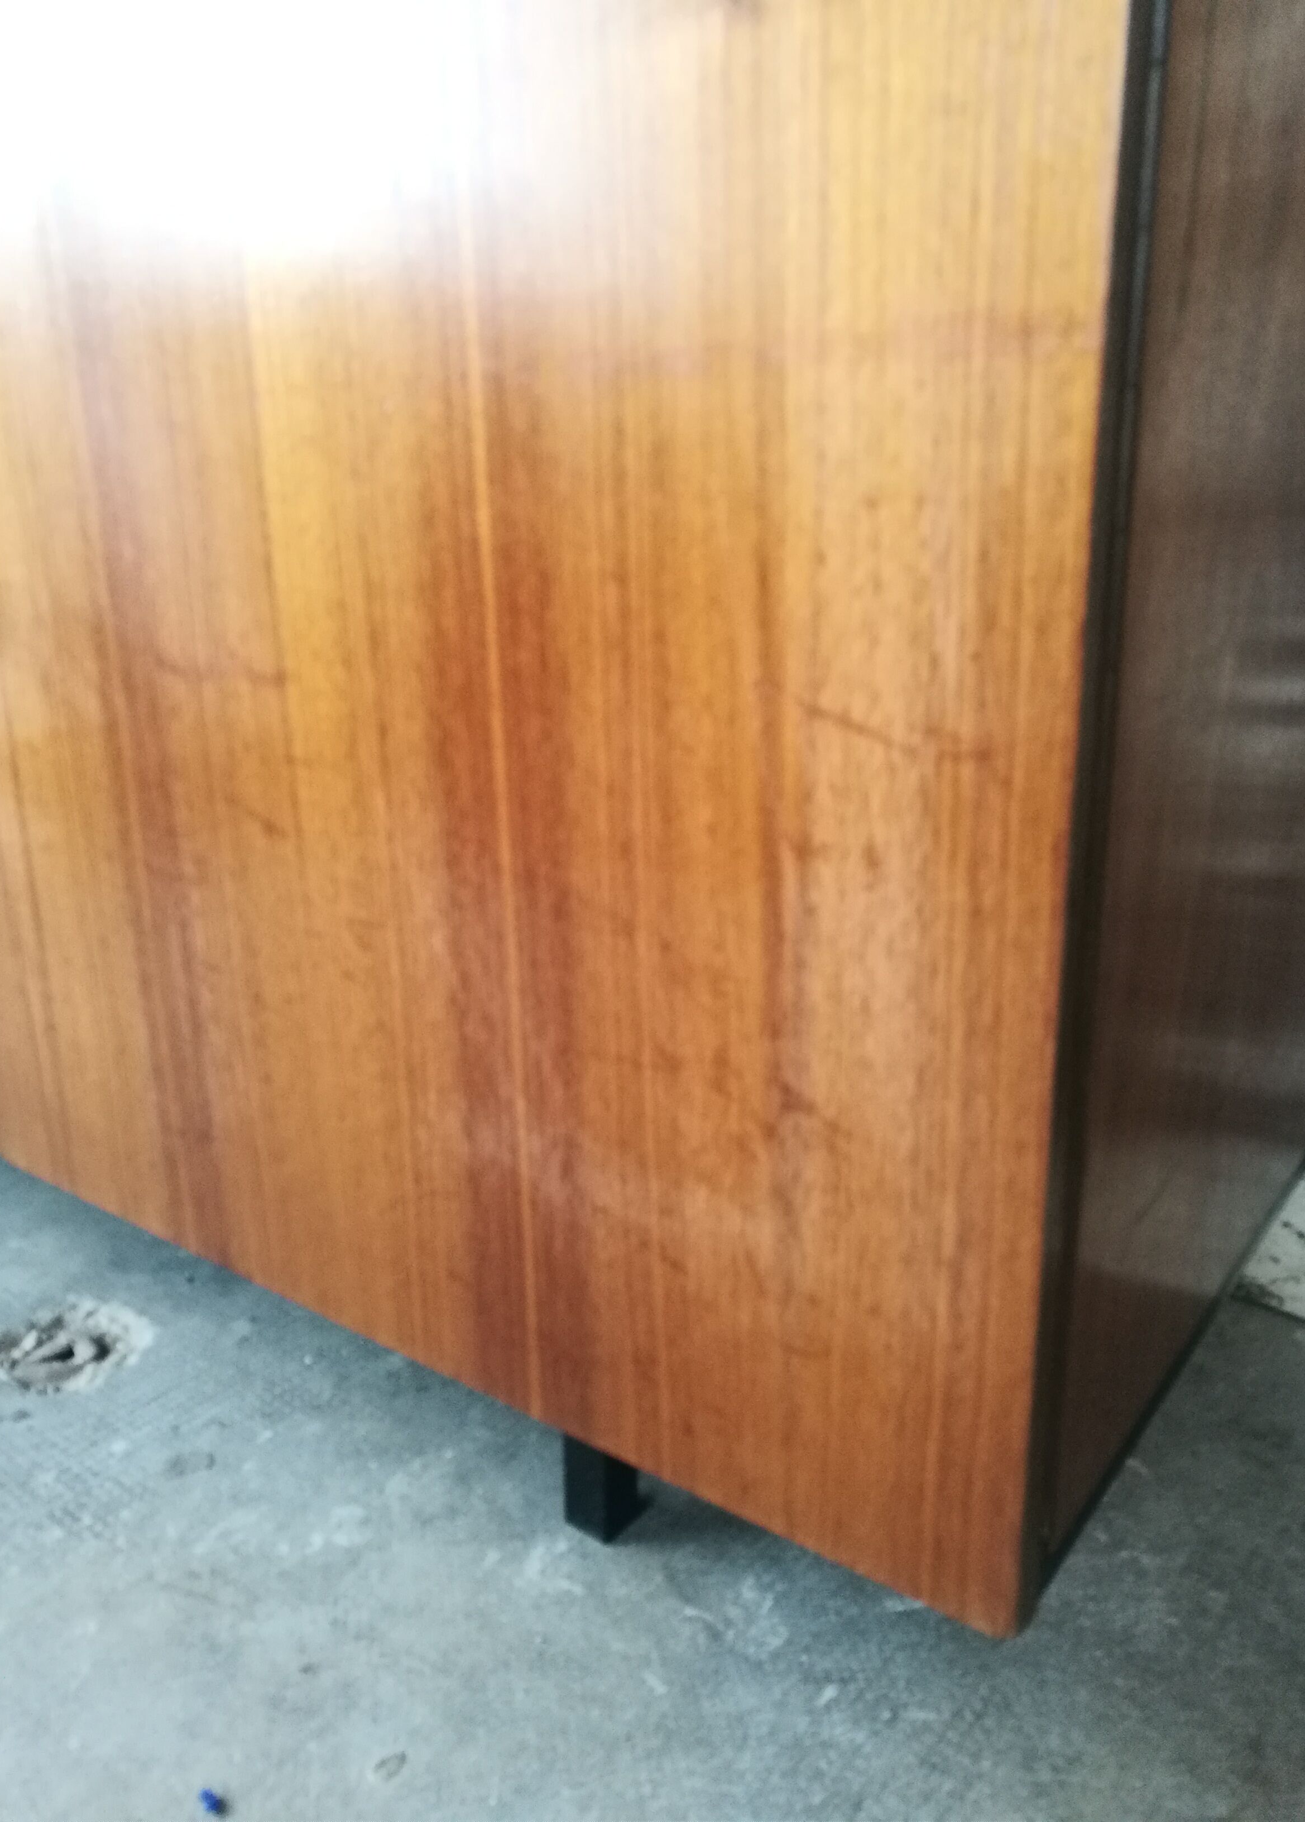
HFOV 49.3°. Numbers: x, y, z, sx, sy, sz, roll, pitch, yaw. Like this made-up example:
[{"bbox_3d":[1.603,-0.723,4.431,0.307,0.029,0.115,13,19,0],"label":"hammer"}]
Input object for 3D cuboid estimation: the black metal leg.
[{"bbox_3d":[-0.030,0.290,0.776,0.029,0.100,0.029,11,22,34],"label":"black metal leg"}]

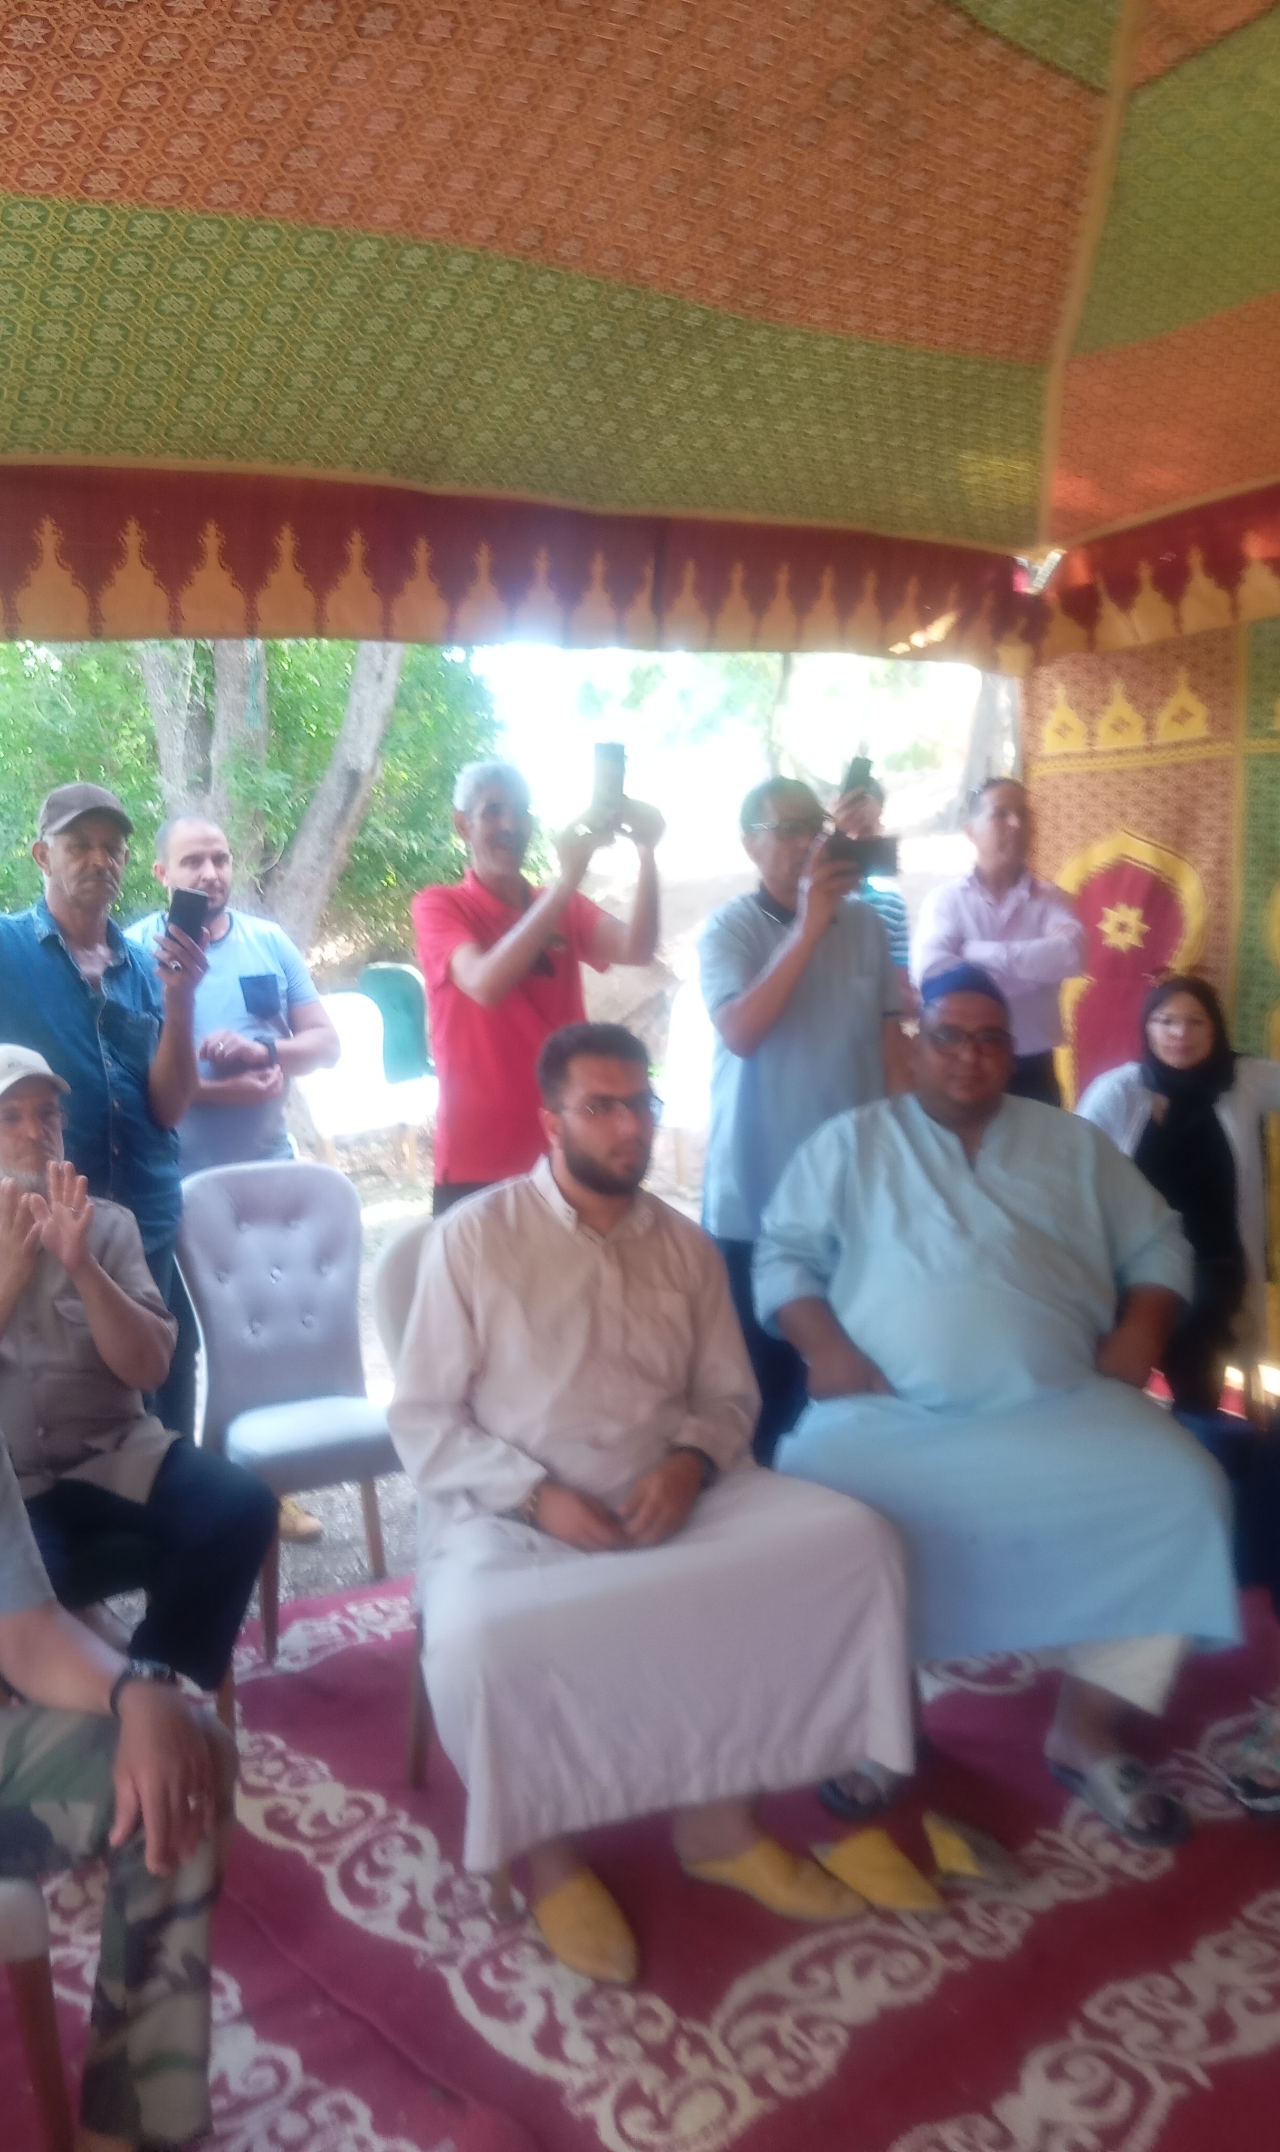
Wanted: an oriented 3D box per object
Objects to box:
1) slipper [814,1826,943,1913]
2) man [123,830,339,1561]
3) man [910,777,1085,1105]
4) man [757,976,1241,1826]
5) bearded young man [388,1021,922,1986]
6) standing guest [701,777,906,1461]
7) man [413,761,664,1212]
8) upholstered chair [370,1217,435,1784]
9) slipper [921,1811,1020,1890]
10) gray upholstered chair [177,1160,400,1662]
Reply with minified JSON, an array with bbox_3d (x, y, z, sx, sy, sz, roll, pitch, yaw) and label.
[{"bbox_3d":[0.376,1.210,2.699,0.097,0.065,0.240,-7,9,-30],"label":"slipper"},{"bbox_3d":[-0.921,0.242,4.123,0.510,1.710,0.360,-4,8,-10],"label":"man"},{"bbox_3d":[0.882,0.152,4.261,0.470,1.710,0.310,-4,8,-10],"label":"man"},{"bbox_3d":[0.600,0.510,3.162,0.800,1.390,0.840,0,5,-5],"label":"man"},{"bbox_3d":[-0.020,0.583,2.757,0.630,1.320,0.830,-3,6,-27],"label":"bearded young man"},{"bbox_3d":[0.336,0.268,3.548,0.470,1.710,0.380,-4,8,-15],"label":"standing guest"},{"bbox_3d":[-0.191,0.236,3.682,0.480,1.780,0.500,-6,9,-28],"label":"man"},{"bbox_3d":[-0.120,0.749,2.953,0.500,0.950,0.580,-6,8,-26],"label":"upholstered chair"},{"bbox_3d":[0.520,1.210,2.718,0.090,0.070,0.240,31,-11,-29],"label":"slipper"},{"bbox_3d":[-0.700,0.685,3.751,0.470,0.930,0.570,-3,6,-25],"label":"gray upholstered chair"}]

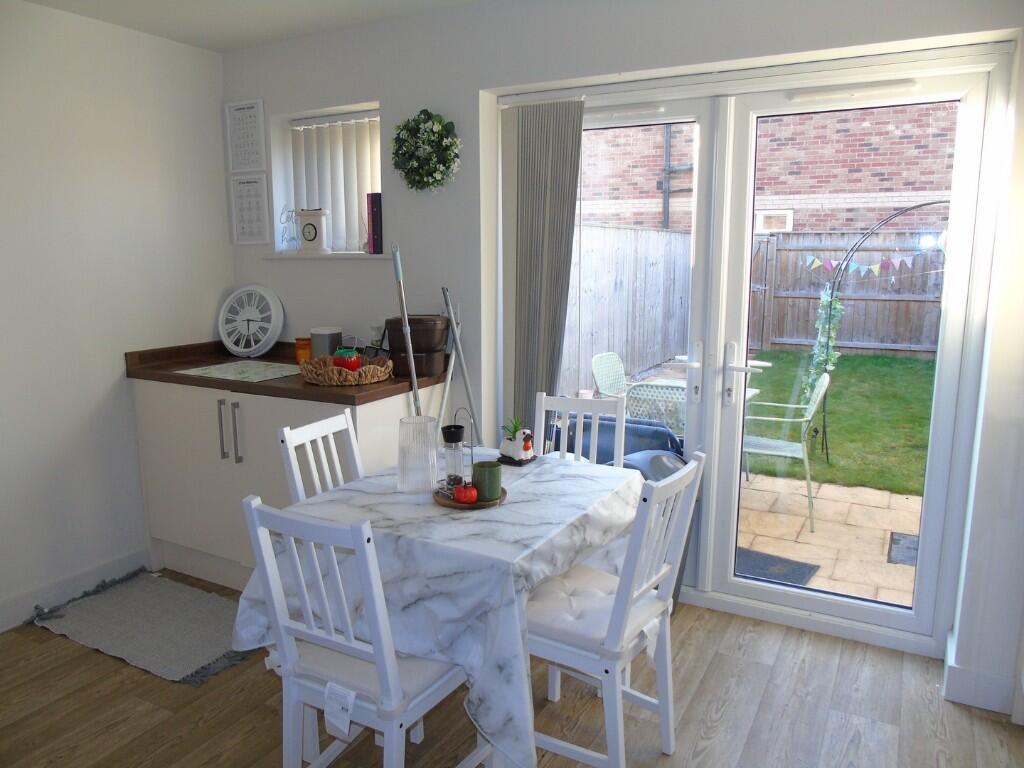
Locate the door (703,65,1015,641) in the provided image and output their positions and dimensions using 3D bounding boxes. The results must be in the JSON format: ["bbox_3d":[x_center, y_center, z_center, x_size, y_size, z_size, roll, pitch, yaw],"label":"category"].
[{"bbox_3d":[1.141,-0.071,2.627,0.869,1.936,0.070,5,11,28],"label":"door"}]

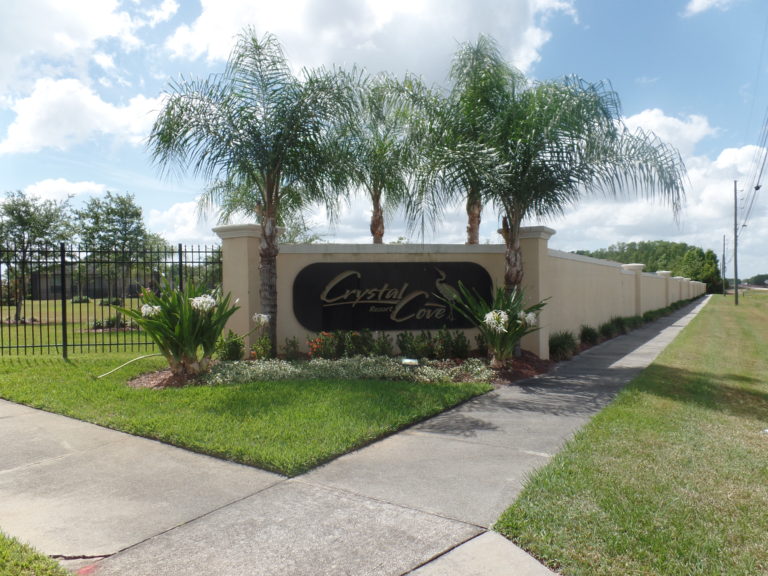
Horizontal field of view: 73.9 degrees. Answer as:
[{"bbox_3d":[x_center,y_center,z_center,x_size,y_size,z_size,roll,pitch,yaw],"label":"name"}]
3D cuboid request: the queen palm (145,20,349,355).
[{"bbox_3d":[-2.300,-1.630,8.700,3.450,5.600,3.300,0,0,0],"label":"queen palm"}]

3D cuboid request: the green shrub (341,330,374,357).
[{"bbox_3d":[-0.460,0.980,8.900,0.590,0.480,0.520,0,0,0],"label":"green shrub"}]

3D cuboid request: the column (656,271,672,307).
[{"bbox_3d":[19.197,0.097,35.084,0.856,2.484,0.856,-1,0,33],"label":"column"}]

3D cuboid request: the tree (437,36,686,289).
[{"bbox_3d":[3.080,-1.500,8.950,4.300,5.450,3.800,0,0,0],"label":"tree"}]

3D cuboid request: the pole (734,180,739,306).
[{"bbox_3d":[29.000,-3.660,42.000,0.330,10.350,0.330,0,0,0],"label":"pole"}]

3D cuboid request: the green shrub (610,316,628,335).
[{"bbox_3d":[6.740,1.070,14.600,0.550,0.520,0.550,0,0,0],"label":"green shrub"}]

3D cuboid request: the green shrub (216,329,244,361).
[{"bbox_3d":[-2.452,0.918,8.150,0.440,0.511,0.420,-1,0,-7],"label":"green shrub"}]

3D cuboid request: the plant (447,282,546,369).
[{"bbox_3d":[1.720,0.575,7.800,1.470,1.310,1.350,0,0,0],"label":"plant"}]

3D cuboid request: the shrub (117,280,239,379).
[{"bbox_3d":[-2.905,0.583,7.250,1.500,1.350,1.400,-1,0,-22],"label":"shrub"}]

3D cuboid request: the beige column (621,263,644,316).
[{"bbox_3d":[11.029,0.160,22.452,0.856,2.422,0.856,-1,0,33],"label":"beige column"}]

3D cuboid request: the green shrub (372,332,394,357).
[{"bbox_3d":[-0.008,0.992,8.650,0.360,0.441,0.360,-1,0,-7],"label":"green shrub"}]

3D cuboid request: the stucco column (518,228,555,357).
[{"bbox_3d":[2.695,0.151,9.566,0.856,2.477,0.856,-1,0,33],"label":"stucco column"}]

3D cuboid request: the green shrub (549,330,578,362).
[{"bbox_3d":[3.240,1.020,9.200,0.580,0.540,0.580,0,0,0],"label":"green shrub"}]

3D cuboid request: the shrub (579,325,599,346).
[{"bbox_3d":[4.901,1.148,12.200,0.460,0.502,0.460,-1,0,33],"label":"shrub"}]

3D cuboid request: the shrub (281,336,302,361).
[{"bbox_3d":[-1.532,1.018,8.450,0.350,0.397,0.340,-1,0,-7],"label":"shrub"}]

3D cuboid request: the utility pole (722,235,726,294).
[{"bbox_3d":[58.100,-3.840,87.000,0.340,10.400,0.340,0,0,0],"label":"utility pole"}]

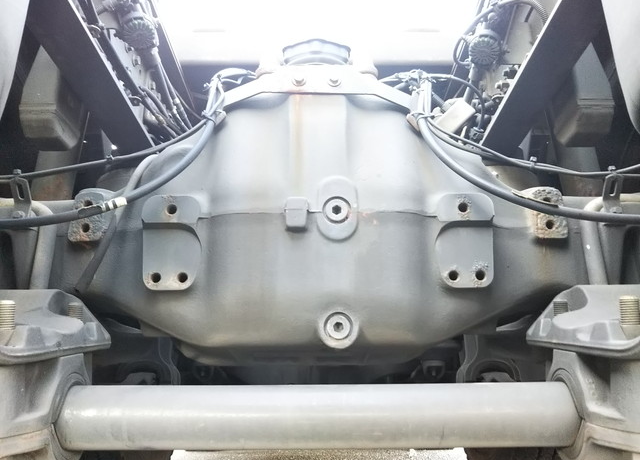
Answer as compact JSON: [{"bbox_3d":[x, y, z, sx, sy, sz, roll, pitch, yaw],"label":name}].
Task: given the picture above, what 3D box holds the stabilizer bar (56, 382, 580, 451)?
[{"bbox_3d":[-0.002,0.231,0.687,0.630,0.077,0.077,0,-9,0],"label":"stabilizer bar"}]

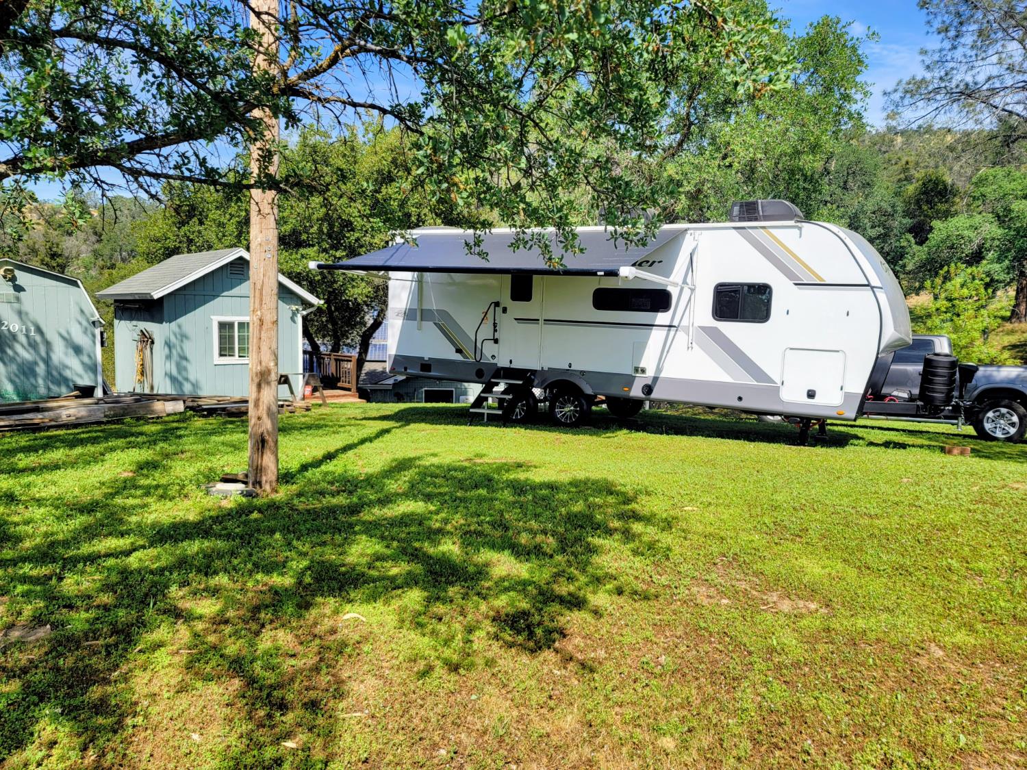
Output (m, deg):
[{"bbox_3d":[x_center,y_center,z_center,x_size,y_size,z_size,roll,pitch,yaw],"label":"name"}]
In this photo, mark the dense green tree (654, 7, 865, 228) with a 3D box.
[{"bbox_3d":[5.955,-4.389,18.083,5.500,8.882,5.200,4,7,17],"label":"dense green tree"}]

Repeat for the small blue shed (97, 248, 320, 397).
[{"bbox_3d":[-7.423,-1.537,17.865,3.672,3.324,4.534,-4,9,-41],"label":"small blue shed"}]

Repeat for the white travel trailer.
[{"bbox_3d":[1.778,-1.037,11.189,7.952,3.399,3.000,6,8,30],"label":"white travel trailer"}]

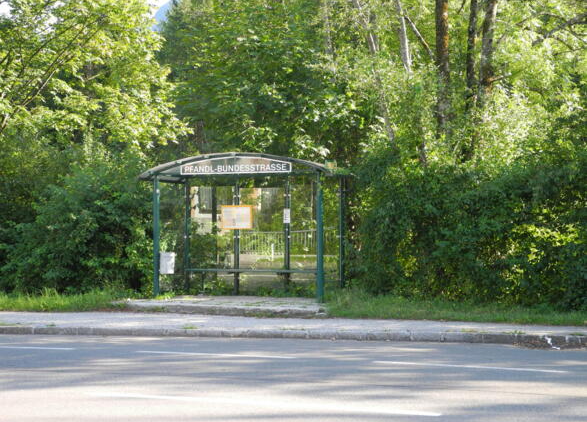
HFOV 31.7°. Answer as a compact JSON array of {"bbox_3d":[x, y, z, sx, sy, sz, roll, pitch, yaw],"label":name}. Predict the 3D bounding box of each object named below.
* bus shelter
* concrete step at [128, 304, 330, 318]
[{"bbox_3d":[-0.783,0.287,18.703,3.770,2.600,1.420,-1,-1,21],"label":"bus shelter"},{"bbox_3d":[-1.109,1.633,16.887,3.551,0.138,0.445,-1,-1,23],"label":"concrete step"}]

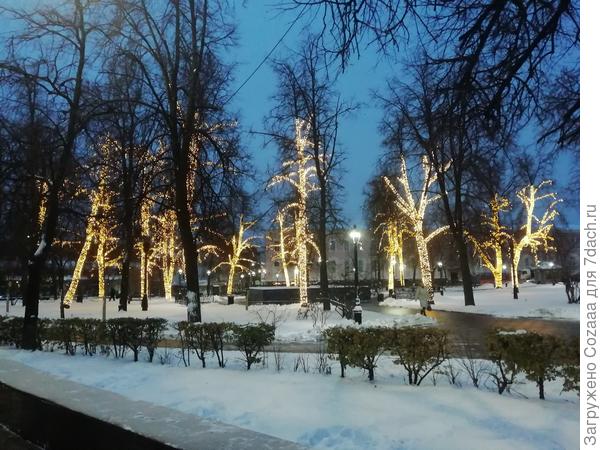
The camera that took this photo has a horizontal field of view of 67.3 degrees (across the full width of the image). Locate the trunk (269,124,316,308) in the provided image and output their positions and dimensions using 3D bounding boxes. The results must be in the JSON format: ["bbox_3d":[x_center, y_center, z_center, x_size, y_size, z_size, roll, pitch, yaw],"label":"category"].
[{"bbox_3d":[-0.357,-0.775,24.802,2.694,10.577,2.400,0,-7,0],"label":"trunk"}]

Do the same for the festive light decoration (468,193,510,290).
[{"bbox_3d":[20.146,1.697,48.177,4.190,10.083,3.400,0,-7,0],"label":"festive light decoration"}]

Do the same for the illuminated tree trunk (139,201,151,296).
[{"bbox_3d":[-13.129,1.970,38.060,0.993,8.203,0.900,0,-7,0],"label":"illuminated tree trunk"}]

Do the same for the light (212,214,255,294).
[{"bbox_3d":[-5.809,2.754,39.975,3.824,7.090,3.400,0,-7,0],"label":"light"}]

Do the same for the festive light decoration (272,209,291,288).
[{"bbox_3d":[-1.849,2.455,45.055,1.763,7.906,1.700,0,-7,0],"label":"festive light decoration"}]

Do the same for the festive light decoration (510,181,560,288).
[{"bbox_3d":[22.891,1.063,44.000,3.870,10.610,3.910,-1,-7,0],"label":"festive light decoration"}]

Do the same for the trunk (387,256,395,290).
[{"bbox_3d":[9.634,5.082,48.000,0.720,3.860,0.770,-1,-7,0],"label":"trunk"}]

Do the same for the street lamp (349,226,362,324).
[{"bbox_3d":[2.179,1.956,17.695,0.450,3.824,0.450,0,-7,0],"label":"street lamp"}]

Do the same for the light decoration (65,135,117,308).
[{"bbox_3d":[-16.624,-0.240,36.000,3.360,12.870,3.530,-1,-7,0],"label":"light decoration"}]

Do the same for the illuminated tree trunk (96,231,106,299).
[{"bbox_3d":[-18.932,3.843,43.000,0.730,6.270,0.810,-1,-7,0],"label":"illuminated tree trunk"}]

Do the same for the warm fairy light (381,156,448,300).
[{"bbox_3d":[8.488,0.367,34.000,4.220,10.720,3.860,-1,-7,0],"label":"warm fairy light"}]

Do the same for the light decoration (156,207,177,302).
[{"bbox_3d":[-11.254,2.437,38.000,1.652,7.755,1.600,0,-7,0],"label":"light decoration"}]

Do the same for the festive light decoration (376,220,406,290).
[{"bbox_3d":[9.698,3.270,48.000,2.860,7.360,2.400,-1,-7,0],"label":"festive light decoration"}]

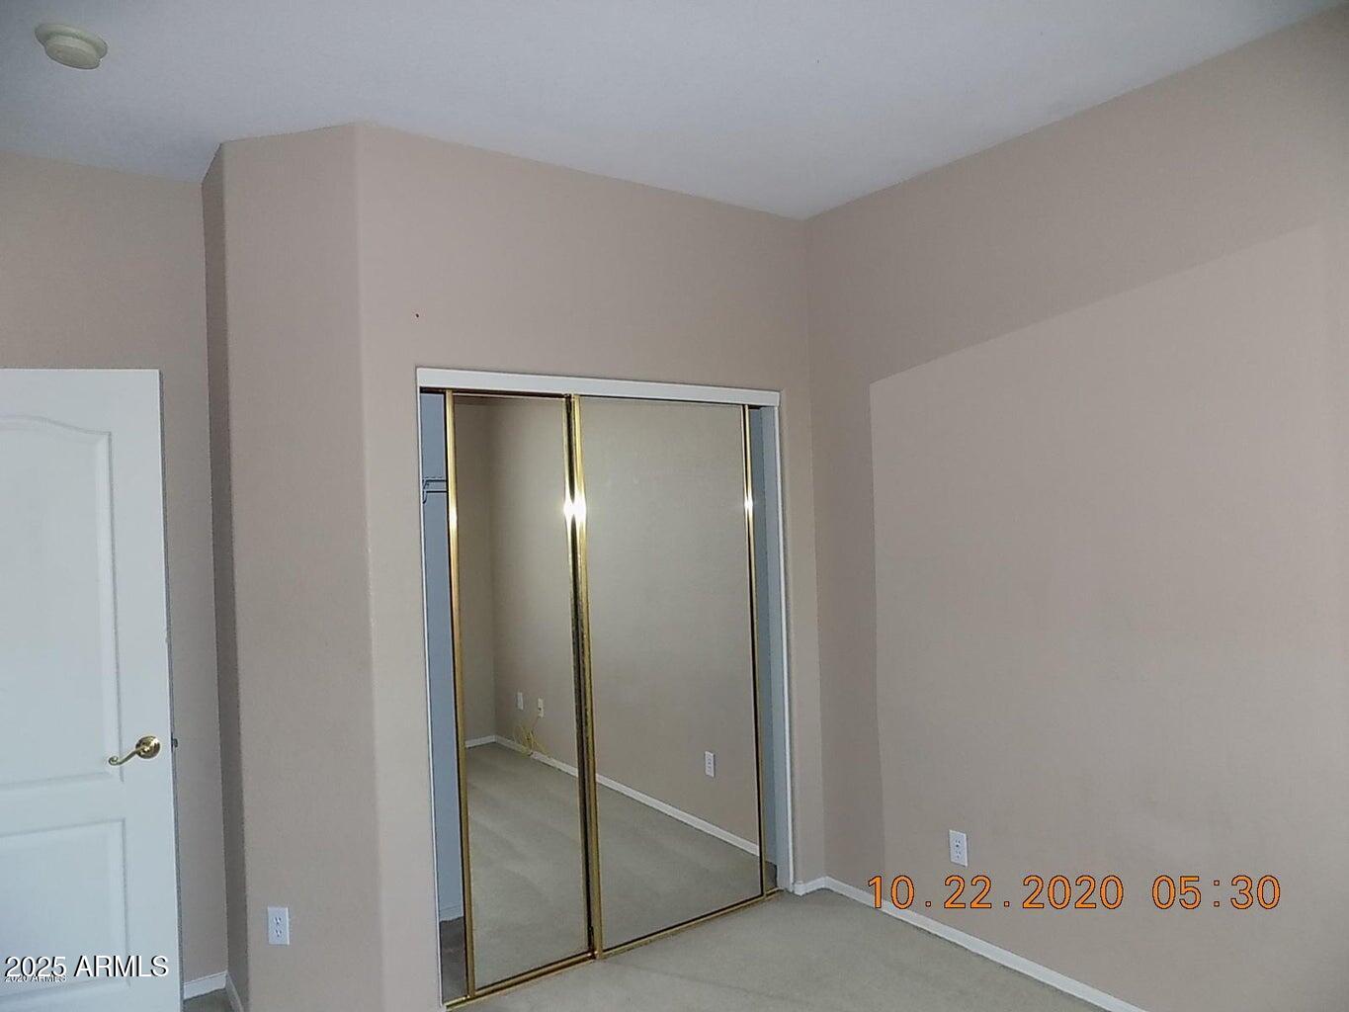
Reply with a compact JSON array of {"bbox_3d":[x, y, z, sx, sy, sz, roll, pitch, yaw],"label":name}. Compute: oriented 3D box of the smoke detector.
[{"bbox_3d":[-1.437,-1.091,2.141,0.143,0.044,0.143,-2,0,-35],"label":"smoke detector"}]

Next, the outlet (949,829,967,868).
[{"bbox_3d":[0.997,1.206,3.153,0.010,0.115,0.070,-2,0,-35],"label":"outlet"}]

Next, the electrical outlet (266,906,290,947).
[{"bbox_3d":[-1.201,1.274,2.714,0.070,0.115,0.010,-2,0,11],"label":"electrical outlet"}]

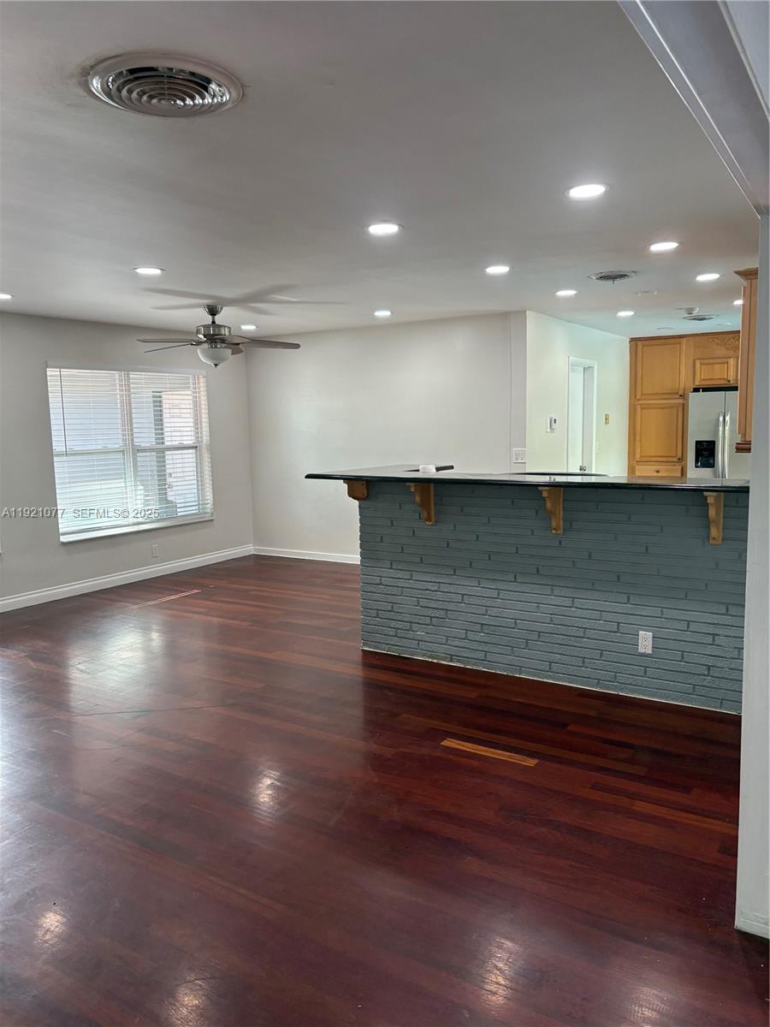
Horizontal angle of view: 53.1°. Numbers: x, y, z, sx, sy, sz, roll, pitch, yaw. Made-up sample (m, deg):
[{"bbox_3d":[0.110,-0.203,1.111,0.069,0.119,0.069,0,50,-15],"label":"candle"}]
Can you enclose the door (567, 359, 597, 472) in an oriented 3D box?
[{"bbox_3d":[2.142,-0.600,8.363,0.091,2.099,0.898,3,8,33],"label":"door"}]

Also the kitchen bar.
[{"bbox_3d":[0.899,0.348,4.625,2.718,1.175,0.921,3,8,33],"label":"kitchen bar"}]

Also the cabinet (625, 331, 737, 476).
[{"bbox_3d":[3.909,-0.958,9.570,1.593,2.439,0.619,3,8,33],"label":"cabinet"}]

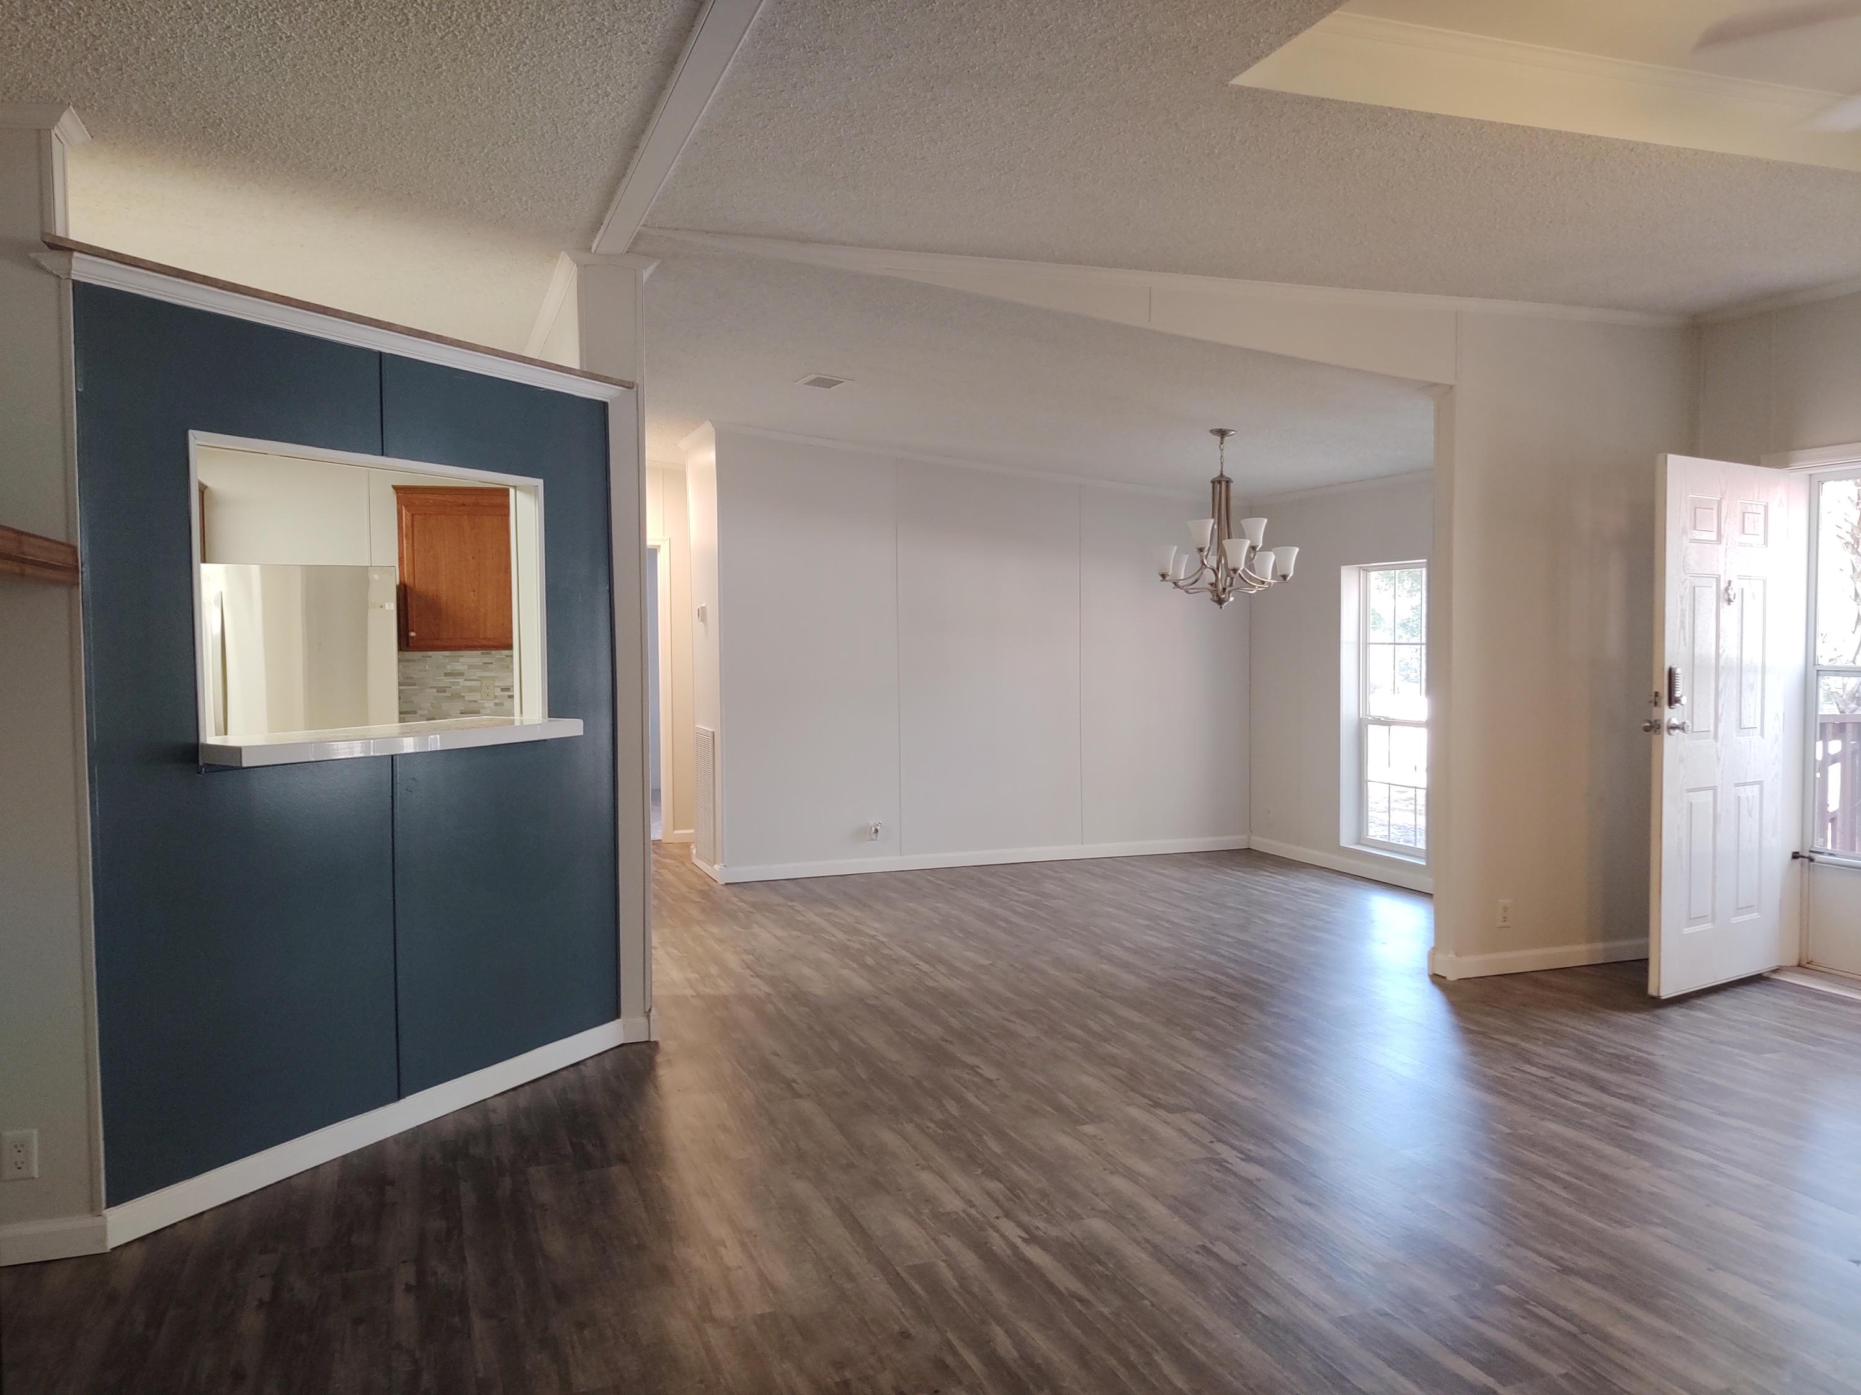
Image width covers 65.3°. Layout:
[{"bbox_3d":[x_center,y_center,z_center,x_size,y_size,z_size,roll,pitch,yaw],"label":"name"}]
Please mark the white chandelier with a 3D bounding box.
[{"bbox_3d":[1.429,-0.875,7.105,0.700,0.870,0.700,0,3,0],"label":"white chandelier"}]

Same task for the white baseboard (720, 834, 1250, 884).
[{"bbox_3d":[0.450,0.988,8.938,3.497,0.087,0.018,-1,3,-20],"label":"white baseboard"}]

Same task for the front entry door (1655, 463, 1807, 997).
[{"bbox_3d":[3.101,0.106,5.690,0.915,2.030,0.045,-2,3,-35],"label":"front entry door"}]

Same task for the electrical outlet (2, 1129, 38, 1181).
[{"bbox_3d":[-2.101,1.058,3.350,0.071,0.114,0.008,-1,3,-20],"label":"electrical outlet"}]

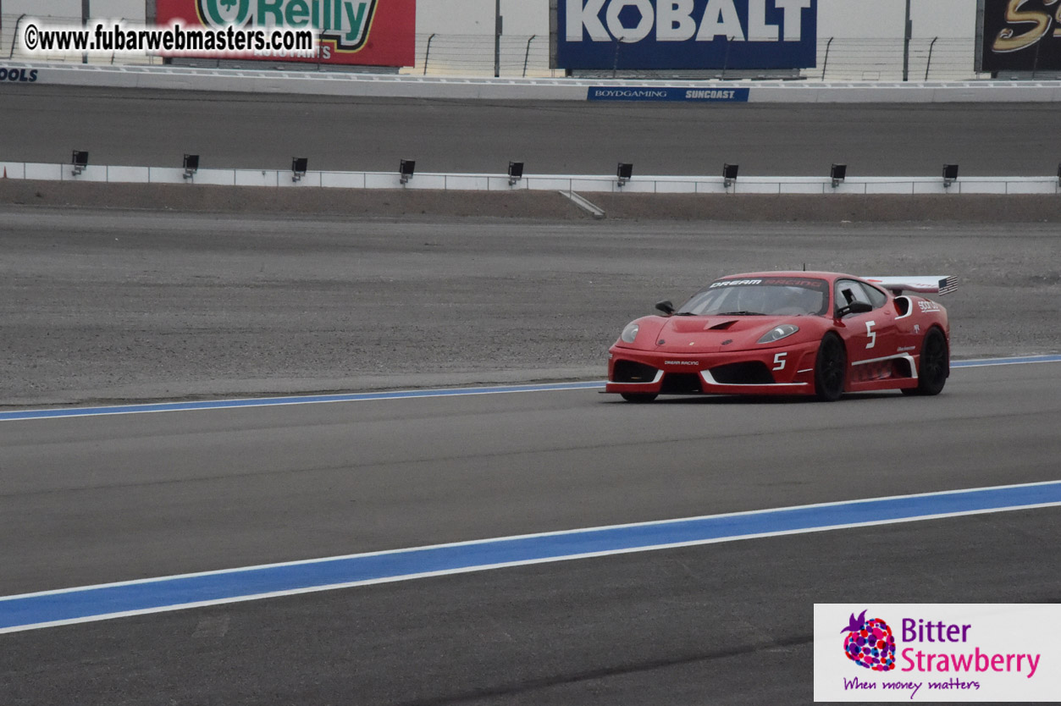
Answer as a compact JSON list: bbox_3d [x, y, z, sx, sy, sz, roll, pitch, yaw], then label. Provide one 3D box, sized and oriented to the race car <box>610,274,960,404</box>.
[{"bbox_3d":[2.300,-0.169,62.300,1.980,1.180,4.550,0,1,24],"label":"race car"}]

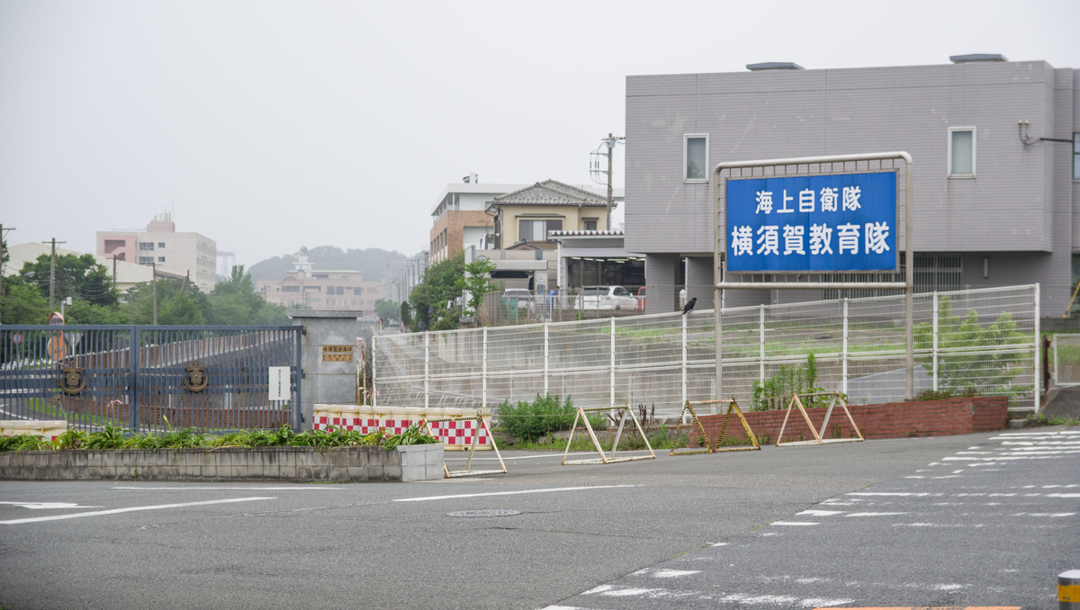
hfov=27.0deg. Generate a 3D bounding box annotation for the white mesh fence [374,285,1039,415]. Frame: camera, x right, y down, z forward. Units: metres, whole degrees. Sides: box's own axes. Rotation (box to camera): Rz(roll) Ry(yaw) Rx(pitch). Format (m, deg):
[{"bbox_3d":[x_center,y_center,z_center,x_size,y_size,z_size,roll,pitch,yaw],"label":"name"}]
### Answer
[{"bbox_3d":[1.980,1.130,41.070,0.100,2.050,18.100,0,-3,-38],"label":"white mesh fence"}]

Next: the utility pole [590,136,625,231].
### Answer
[{"bbox_3d":[4.050,-4.950,135.000,2.000,10.500,0.800,0,0,0],"label":"utility pole"}]

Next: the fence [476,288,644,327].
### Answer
[{"bbox_3d":[0.395,0.079,79.000,1.300,1.300,17.000,0,0,-15],"label":"fence"}]

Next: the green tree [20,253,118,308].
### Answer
[{"bbox_3d":[-36.700,-0.200,175.000,7.200,7.200,6.200,0,0,0],"label":"green tree"}]

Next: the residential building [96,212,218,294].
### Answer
[{"bbox_3d":[-91.000,-8.850,541.000,24.000,22.500,78.000,0,0,-5],"label":"residential building"}]

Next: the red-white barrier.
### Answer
[{"bbox_3d":[-2.720,2.360,42.900,3.650,0.800,0.550,0,0,24],"label":"red-white barrier"}]

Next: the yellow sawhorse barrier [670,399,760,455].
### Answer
[{"bbox_3d":[2.660,1.850,34.400,0.970,0.820,0.950,0,0,-37],"label":"yellow sawhorse barrier"}]

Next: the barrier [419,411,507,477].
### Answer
[{"bbox_3d":[-1.183,2.037,32.300,0.800,0.830,1.250,-1,1,42],"label":"barrier"}]

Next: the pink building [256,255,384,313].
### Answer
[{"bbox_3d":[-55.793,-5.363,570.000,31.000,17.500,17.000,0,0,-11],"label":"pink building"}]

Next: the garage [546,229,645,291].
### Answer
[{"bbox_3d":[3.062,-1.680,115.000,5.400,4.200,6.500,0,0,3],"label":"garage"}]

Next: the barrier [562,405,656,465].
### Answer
[{"bbox_3d":[1.022,1.944,33.600,0.800,0.830,1.250,-2,1,37],"label":"barrier"}]

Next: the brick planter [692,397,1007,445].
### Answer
[{"bbox_3d":[4.820,1.890,35.830,0.850,0.580,6.100,0,-5,-38],"label":"brick planter"}]

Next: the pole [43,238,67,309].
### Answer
[{"bbox_3d":[-33.400,-0.800,155.000,1.650,7.600,0.350,0,0,-6],"label":"pole"}]

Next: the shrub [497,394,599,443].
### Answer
[{"bbox_3d":[0.144,2.042,40.000,1.800,0.870,1.200,0,0,0],"label":"shrub"}]

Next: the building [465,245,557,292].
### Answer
[{"bbox_3d":[-1.430,-1.290,117.000,4.900,3.500,6.500,0,0,-4],"label":"building"}]

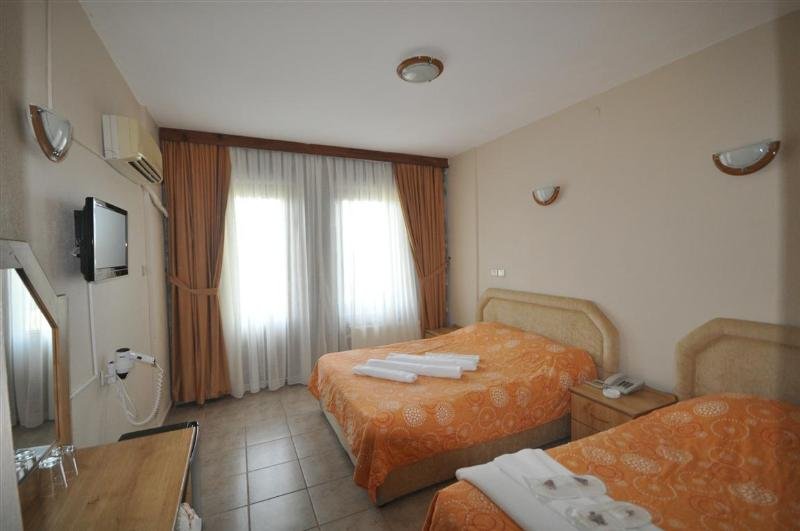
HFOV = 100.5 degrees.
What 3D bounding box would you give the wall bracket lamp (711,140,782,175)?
[{"bbox_3d":[1.999,-0.605,1.942,0.110,0.158,0.295,-2,3,-26],"label":"wall bracket lamp"}]

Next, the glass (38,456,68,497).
[{"bbox_3d":[-1.074,0.654,1.028,0.067,0.090,0.067,-2,3,-26],"label":"glass"}]

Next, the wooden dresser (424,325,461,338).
[{"bbox_3d":[0.661,1.078,4.354,0.510,0.447,0.470,-2,3,-26],"label":"wooden dresser"}]

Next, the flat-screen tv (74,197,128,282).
[{"bbox_3d":[-1.423,-0.113,1.602,0.085,0.350,0.480,-2,3,-26],"label":"flat-screen tv"}]

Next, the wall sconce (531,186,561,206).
[{"bbox_3d":[1.389,-0.657,3.196,0.110,0.165,0.310,-2,3,-26],"label":"wall sconce"}]

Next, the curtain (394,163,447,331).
[{"bbox_3d":[0.300,-0.006,4.428,0.790,2.600,0.150,-2,3,-26],"label":"curtain"}]

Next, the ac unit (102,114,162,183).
[{"bbox_3d":[-1.774,-0.744,2.262,0.170,0.260,0.720,-2,3,-26],"label":"ac unit"}]

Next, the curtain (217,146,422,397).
[{"bbox_3d":[-0.784,0.036,3.914,2.360,2.600,0.120,-2,3,-26],"label":"curtain"}]

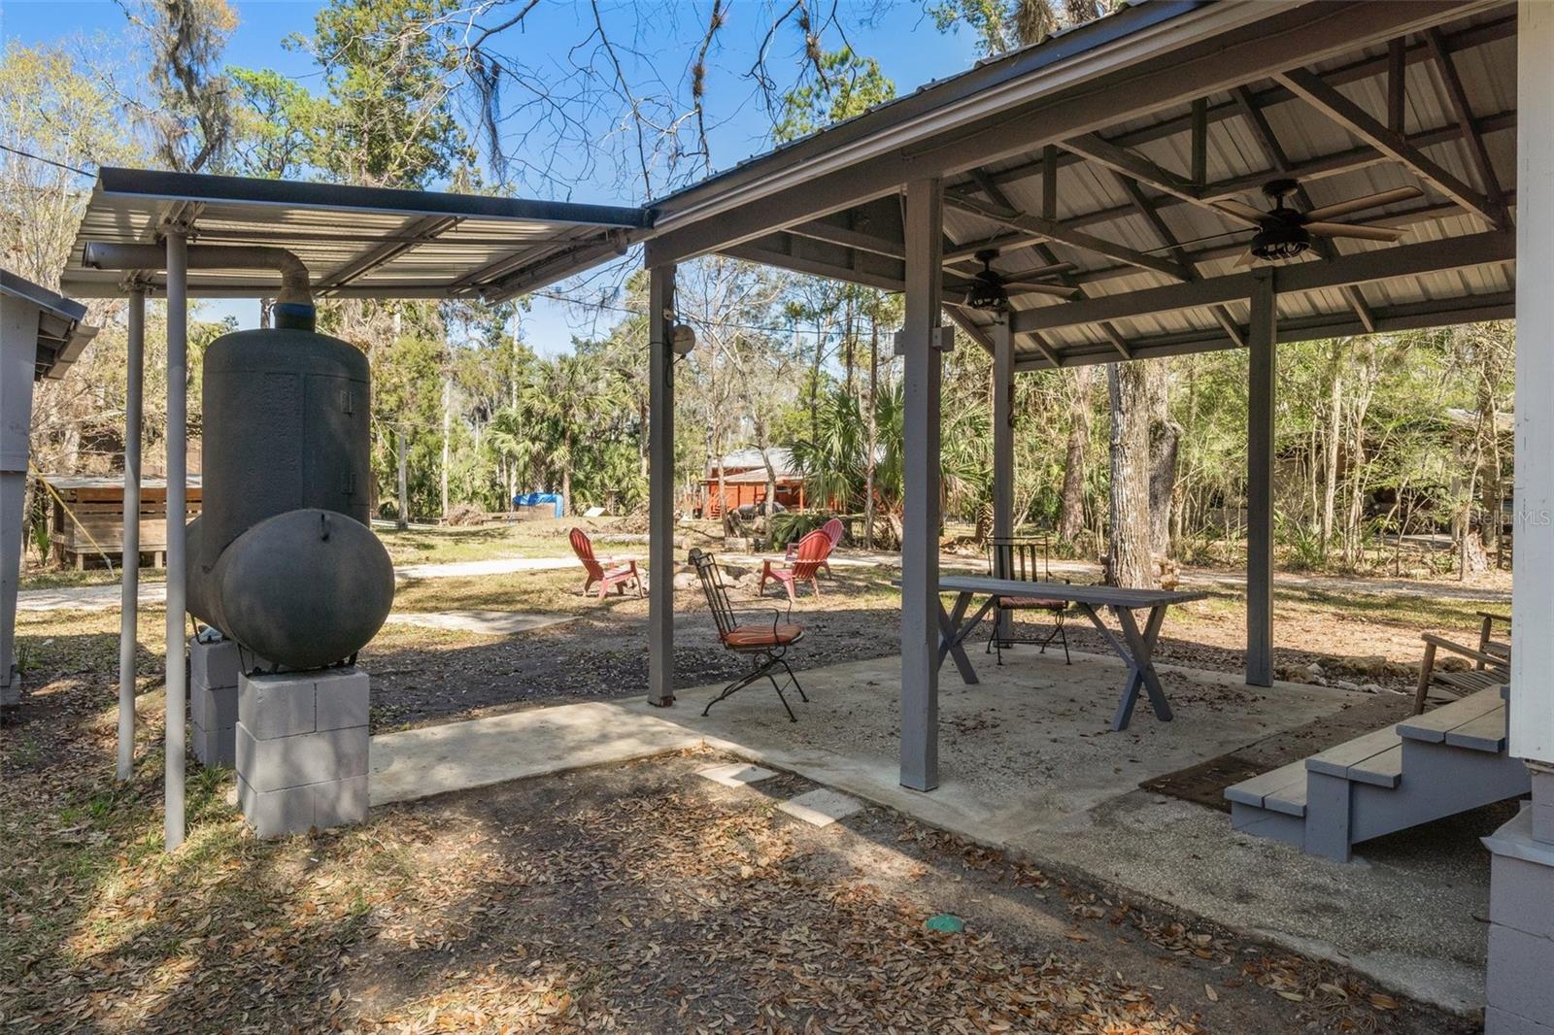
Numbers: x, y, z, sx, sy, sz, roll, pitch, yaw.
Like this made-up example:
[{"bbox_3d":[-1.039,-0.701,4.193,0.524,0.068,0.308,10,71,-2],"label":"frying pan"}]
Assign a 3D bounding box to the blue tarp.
[{"bbox_3d":[-8.438,-0.451,29.000,1.800,1.000,1.200,0,1,-6],"label":"blue tarp"}]

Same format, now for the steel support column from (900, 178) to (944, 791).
[{"bbox_3d":[0.598,-0.133,3.380,0.100,2.490,0.100,-1,2,-42],"label":"steel support column"}]

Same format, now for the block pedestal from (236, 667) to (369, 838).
[{"bbox_3d":[-1.893,0.892,3.275,0.390,0.570,0.390,-1,2,-43],"label":"block pedestal"}]

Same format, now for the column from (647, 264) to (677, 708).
[{"bbox_3d":[-0.656,-0.179,4.660,0.100,2.490,0.100,-1,2,-42],"label":"column"}]

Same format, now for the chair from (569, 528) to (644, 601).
[{"bbox_3d":[-2.164,0.593,10.400,0.860,0.930,0.750,0,1,-30],"label":"chair"}]

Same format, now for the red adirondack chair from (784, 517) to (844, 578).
[{"bbox_3d":[0.551,0.451,12.200,0.860,0.930,0.750,0,1,-26],"label":"red adirondack chair"}]

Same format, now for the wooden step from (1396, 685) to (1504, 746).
[{"bbox_3d":[2.810,0.768,3.210,1.200,0.042,0.285,-1,1,-37],"label":"wooden step"}]

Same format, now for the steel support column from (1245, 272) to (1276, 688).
[{"bbox_3d":[2.883,-0.228,4.880,0.100,2.490,0.100,-1,2,-42],"label":"steel support column"}]

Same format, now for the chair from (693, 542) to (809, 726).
[{"bbox_3d":[-0.155,0.630,4.640,0.640,0.930,0.550,0,1,12],"label":"chair"}]

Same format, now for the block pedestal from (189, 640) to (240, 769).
[{"bbox_3d":[-2.770,0.925,4.275,0.390,0.580,0.390,-1,2,-43],"label":"block pedestal"}]

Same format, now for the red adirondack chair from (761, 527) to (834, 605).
[{"bbox_3d":[0.259,0.610,10.300,0.860,0.930,0.750,1,2,44],"label":"red adirondack chair"}]

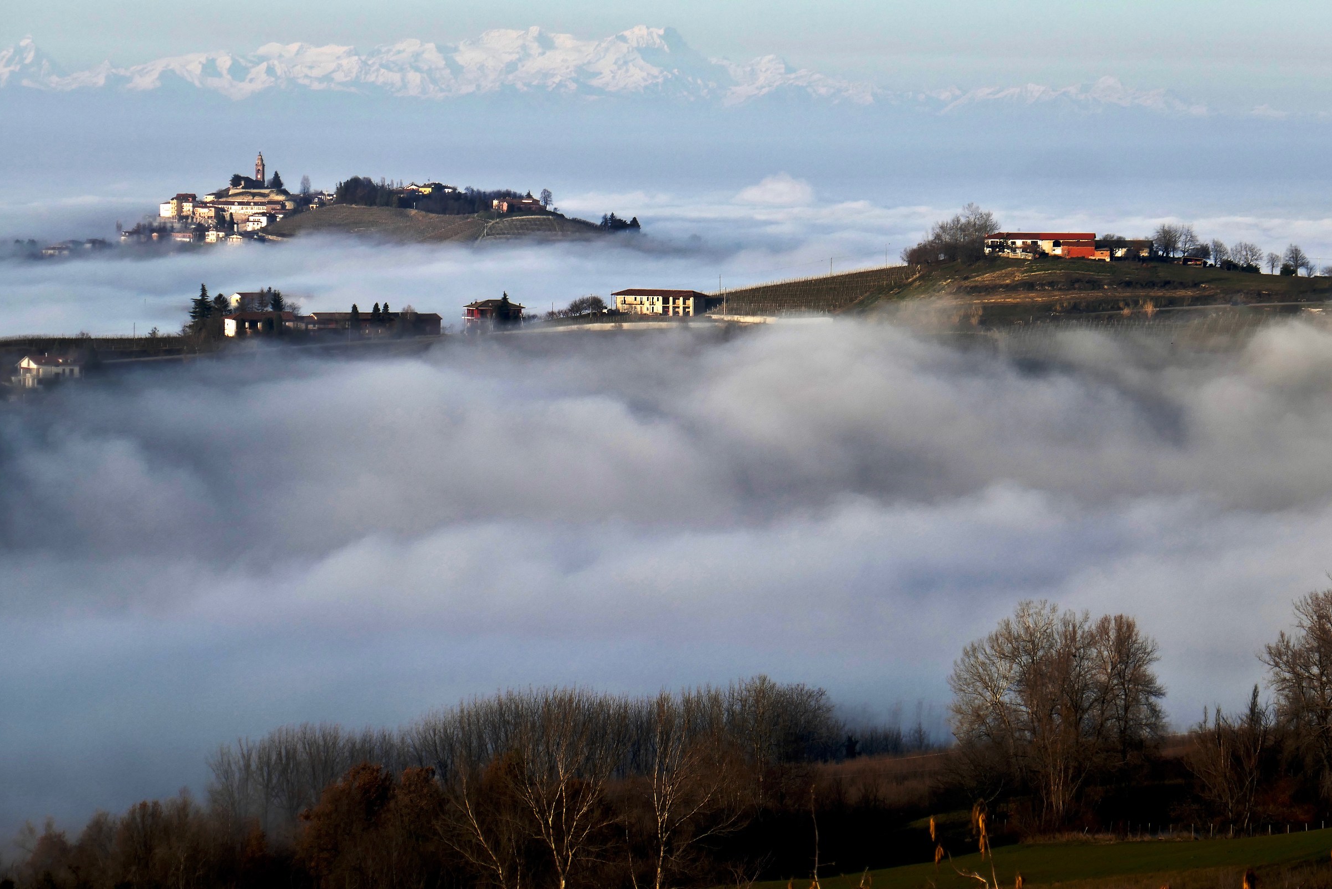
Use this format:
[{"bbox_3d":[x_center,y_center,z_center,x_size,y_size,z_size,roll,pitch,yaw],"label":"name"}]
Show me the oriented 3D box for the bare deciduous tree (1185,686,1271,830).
[{"bbox_3d":[54.740,30.450,588.000,8.320,14.010,7.900,0,2,0],"label":"bare deciduous tree"}]

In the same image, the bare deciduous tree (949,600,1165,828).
[{"bbox_3d":[38.180,26.280,590.000,21.070,22.200,18.550,0,2,0],"label":"bare deciduous tree"}]

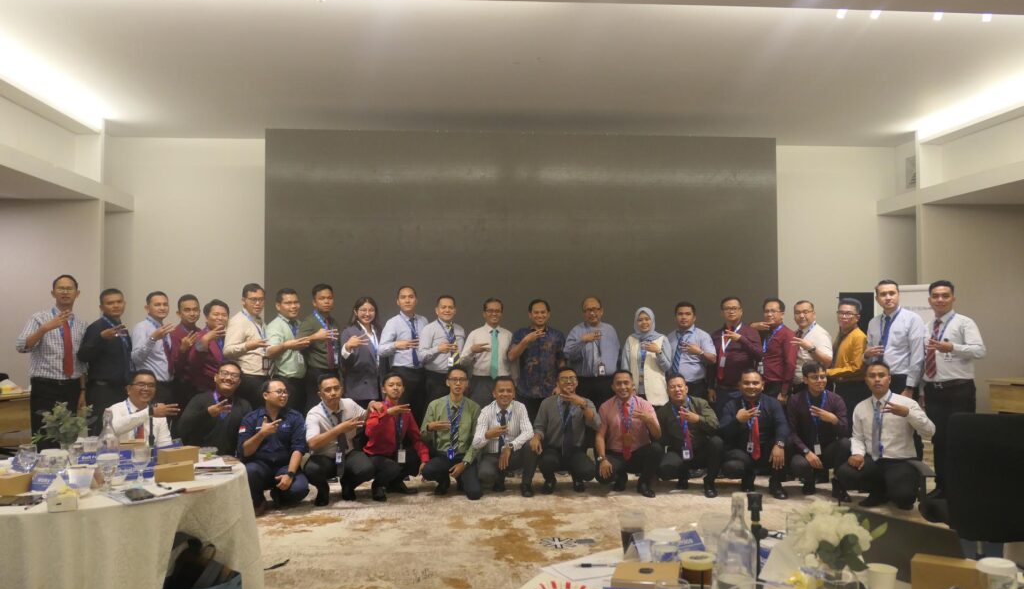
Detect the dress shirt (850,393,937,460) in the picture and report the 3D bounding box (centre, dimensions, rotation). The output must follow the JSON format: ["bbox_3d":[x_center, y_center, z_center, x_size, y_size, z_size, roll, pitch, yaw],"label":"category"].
[{"bbox_3d":[2.938,1.027,6.200,0.600,0.530,0.400,-2,-3,42],"label":"dress shirt"}]

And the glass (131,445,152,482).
[{"bbox_3d":[-1.675,0.768,3.600,0.087,0.171,0.087,0,-2,0],"label":"glass"}]

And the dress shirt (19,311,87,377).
[{"bbox_3d":[-3.396,0.370,5.900,0.520,0.530,0.330,1,-2,-44],"label":"dress shirt"}]

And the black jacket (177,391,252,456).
[{"bbox_3d":[-2.409,1.077,6.450,0.570,0.590,0.400,1,-2,-20],"label":"black jacket"}]

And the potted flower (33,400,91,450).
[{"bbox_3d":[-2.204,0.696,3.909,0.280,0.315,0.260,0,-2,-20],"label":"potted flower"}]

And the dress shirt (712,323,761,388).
[{"bbox_3d":[1.973,0.536,7.000,0.500,0.570,0.370,-2,-2,36],"label":"dress shirt"}]

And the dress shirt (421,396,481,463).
[{"bbox_3d":[-0.529,1.161,6.850,0.490,0.580,0.350,0,-2,-7],"label":"dress shirt"}]

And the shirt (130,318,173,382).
[{"bbox_3d":[-2.993,0.459,6.650,0.320,0.550,0.460,-1,-2,30],"label":"shirt"}]

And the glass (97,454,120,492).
[{"bbox_3d":[-1.724,0.758,3.405,0.094,0.155,0.094,0,-2,0],"label":"glass"}]

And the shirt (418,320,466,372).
[{"bbox_3d":[-0.647,0.480,7.420,0.470,0.510,0.310,1,-2,-27],"label":"shirt"}]

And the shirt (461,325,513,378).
[{"bbox_3d":[-0.217,0.526,7.350,0.450,0.490,0.310,0,-2,-20],"label":"shirt"}]

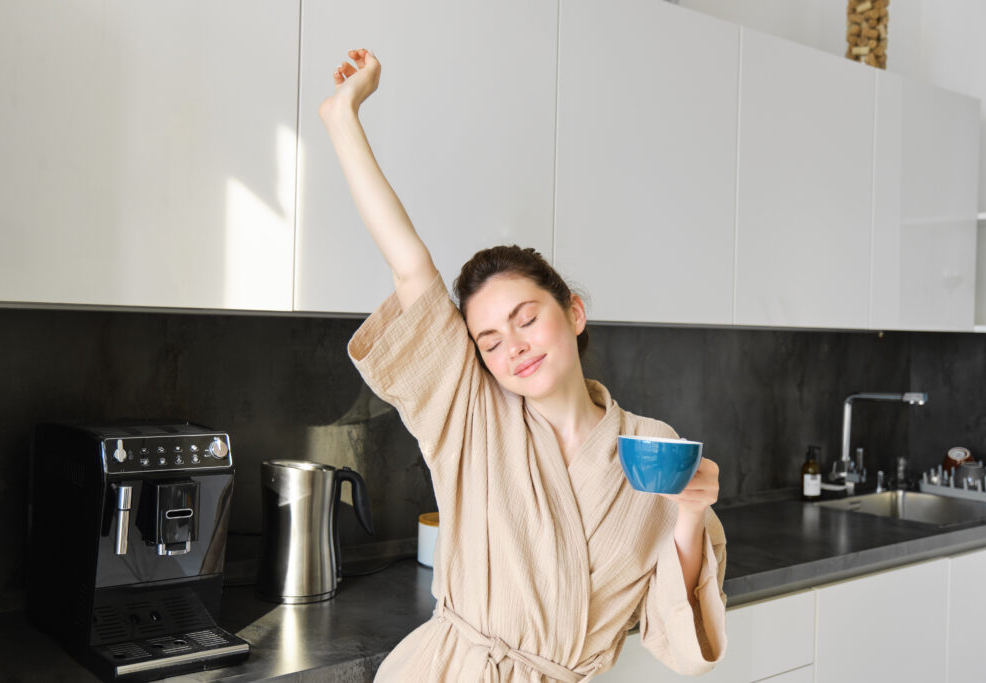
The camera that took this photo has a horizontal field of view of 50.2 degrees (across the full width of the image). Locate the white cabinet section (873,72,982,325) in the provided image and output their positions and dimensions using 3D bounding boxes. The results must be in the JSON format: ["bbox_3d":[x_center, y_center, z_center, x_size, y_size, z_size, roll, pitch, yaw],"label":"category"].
[{"bbox_3d":[1.196,-0.400,3.258,0.595,0.728,0.320,1,1,-39],"label":"white cabinet section"}]

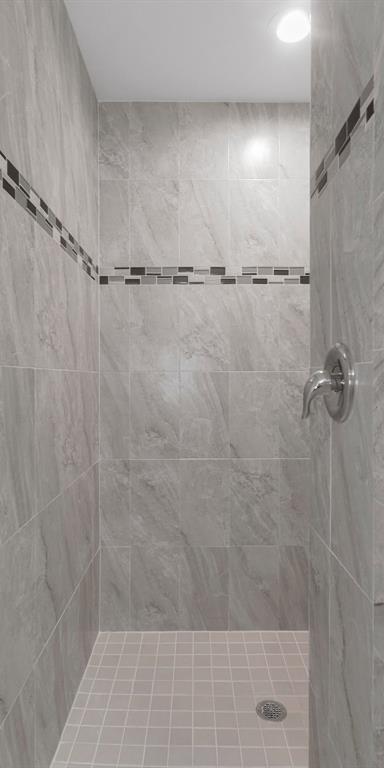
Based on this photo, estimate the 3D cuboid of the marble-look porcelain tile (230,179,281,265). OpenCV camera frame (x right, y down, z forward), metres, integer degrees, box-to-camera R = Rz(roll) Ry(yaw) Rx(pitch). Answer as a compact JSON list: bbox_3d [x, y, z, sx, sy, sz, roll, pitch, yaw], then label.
[{"bbox_3d":[0.307,-0.788,1.995,0.245,0.421,0.010,0,1,0],"label":"marble-look porcelain tile"}]

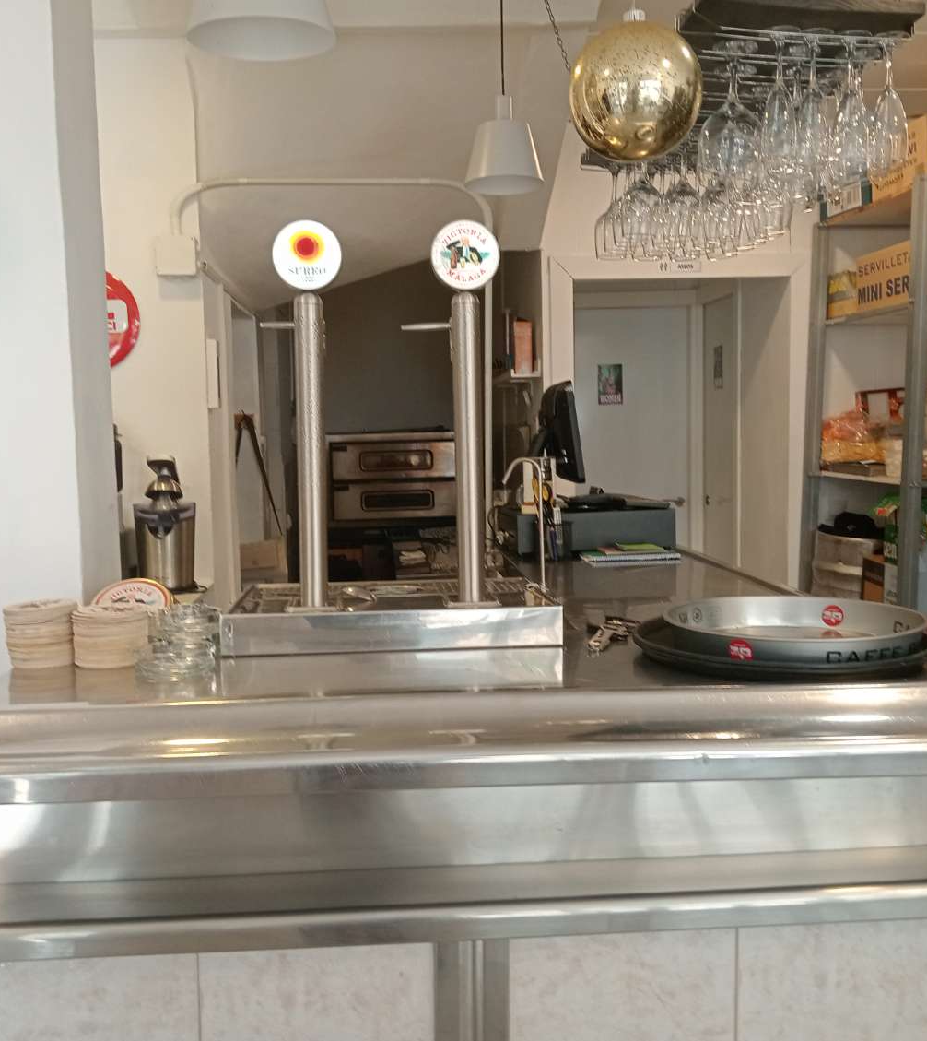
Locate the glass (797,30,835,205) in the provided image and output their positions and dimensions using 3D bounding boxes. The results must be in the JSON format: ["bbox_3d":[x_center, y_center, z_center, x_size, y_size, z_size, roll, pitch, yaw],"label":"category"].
[{"bbox_3d":[0.570,-0.668,1.810,0.061,0.235,0.061,-1,5,-4],"label":"glass"}]

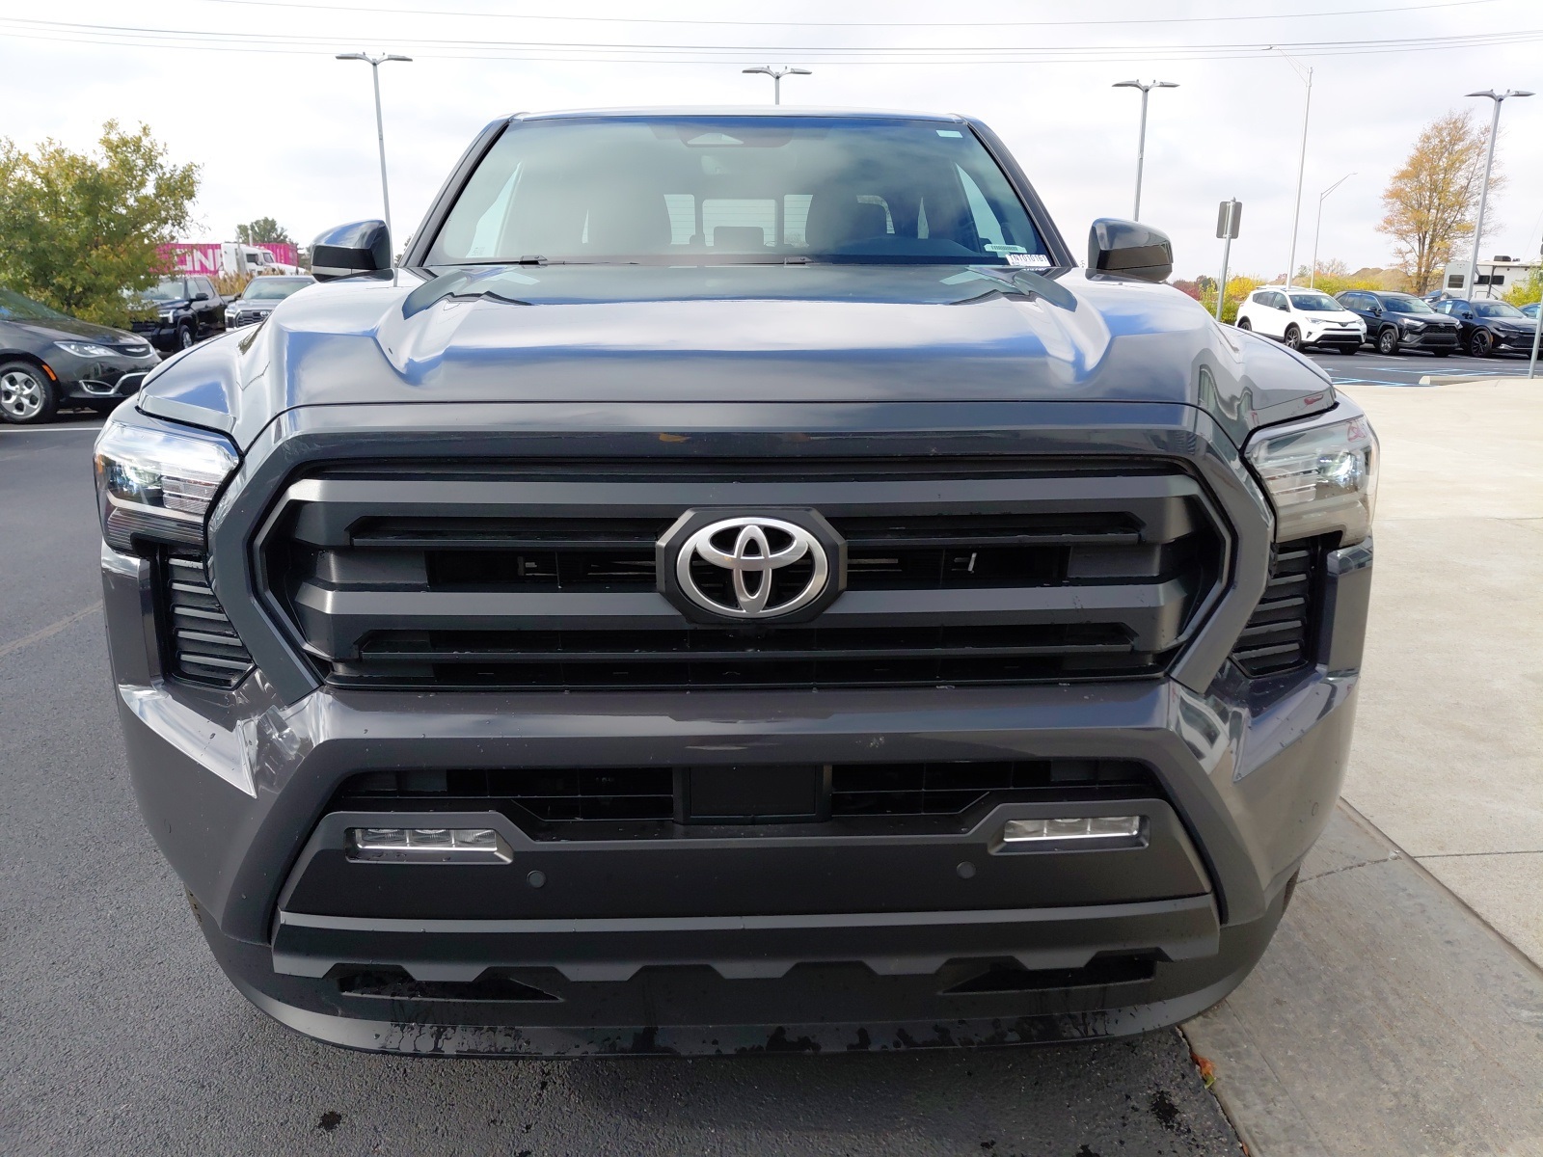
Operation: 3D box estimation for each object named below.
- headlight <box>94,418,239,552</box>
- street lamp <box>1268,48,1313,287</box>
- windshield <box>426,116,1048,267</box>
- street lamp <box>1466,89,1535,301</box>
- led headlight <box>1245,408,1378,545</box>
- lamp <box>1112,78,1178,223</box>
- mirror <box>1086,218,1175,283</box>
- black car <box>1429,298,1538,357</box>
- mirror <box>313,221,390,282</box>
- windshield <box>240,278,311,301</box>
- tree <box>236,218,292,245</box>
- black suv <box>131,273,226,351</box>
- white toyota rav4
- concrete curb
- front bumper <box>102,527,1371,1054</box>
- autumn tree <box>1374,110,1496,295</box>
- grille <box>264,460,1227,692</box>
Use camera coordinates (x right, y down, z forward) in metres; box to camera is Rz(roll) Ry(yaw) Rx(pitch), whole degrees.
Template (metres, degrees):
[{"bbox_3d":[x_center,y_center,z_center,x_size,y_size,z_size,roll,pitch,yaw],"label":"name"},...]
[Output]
[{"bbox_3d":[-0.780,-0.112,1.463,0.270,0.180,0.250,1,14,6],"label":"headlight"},{"bbox_3d":[22.230,-17.461,49.746,0.600,12.200,3.600,-5,15,-17],"label":"street lamp"},{"bbox_3d":[-0.077,-1.034,2.833,1.500,0.140,0.700,-1,54,-2],"label":"windshield"},{"bbox_3d":[20.259,-10.303,31.964,1.950,6.950,0.400,-2,14,-6],"label":"street lamp"},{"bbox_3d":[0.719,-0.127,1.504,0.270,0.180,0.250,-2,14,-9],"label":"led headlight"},{"bbox_3d":[10.080,-9.964,30.801,1.850,7.000,0.400,-2,14,-6],"label":"lamp"},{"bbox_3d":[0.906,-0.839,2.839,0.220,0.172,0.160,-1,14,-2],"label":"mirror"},{"bbox_3d":[19.843,-7.077,31.322,1.850,1.560,4.900,-1,14,-5],"label":"black car"},{"bbox_3d":[-1.043,-0.811,2.775,0.205,0.160,0.140,-1,14,-1],"label":"mirror"},{"bbox_3d":[-12.499,-7.338,28.250,1.620,0.560,0.720,-3,15,-11],"label":"windshield"},{"bbox_3d":[-55.742,-35.486,125.051,7.500,9.700,7.500,-6,16,-23],"label":"tree"},{"bbox_3d":[-16.407,-7.228,30.525,2.030,1.980,5.930,-2,14,-8],"label":"black suv"},{"bbox_3d":[14.768,-7.257,31.086,1.845,1.700,4.600,-1,14,-4],"label":"white toyota rav4"},{"bbox_3d":[11.338,-3.108,17.538,2.000,0.140,0.230,0,14,0],"label":"concrete curb"},{"bbox_3d":[-0.044,0.273,1.618,1.870,0.660,0.500,-1,14,-1],"label":"front bumper"},{"bbox_3d":[30.692,-16.274,51.474,5.000,10.032,5.000,8,16,29],"label":"autumn tree"},{"bbox_3d":[-0.033,-0.010,1.350,1.190,0.280,0.150,-1,14,-1],"label":"grille"}]

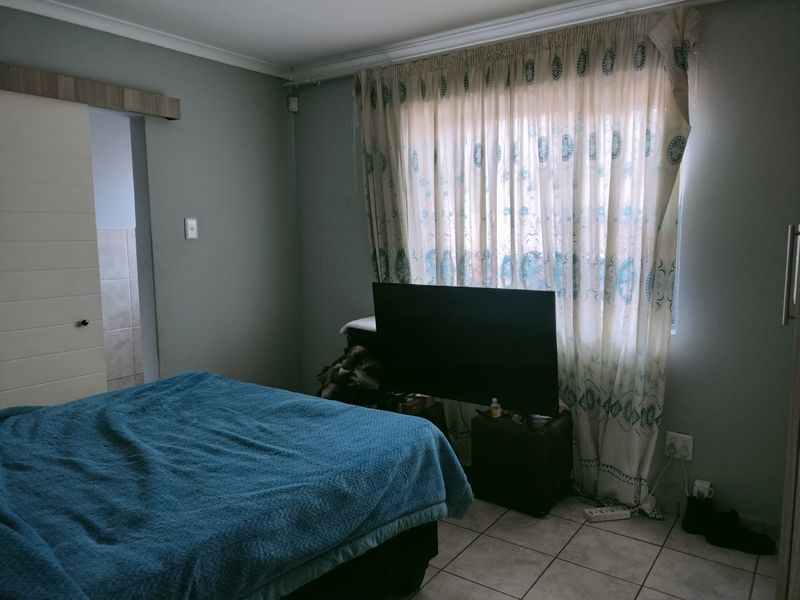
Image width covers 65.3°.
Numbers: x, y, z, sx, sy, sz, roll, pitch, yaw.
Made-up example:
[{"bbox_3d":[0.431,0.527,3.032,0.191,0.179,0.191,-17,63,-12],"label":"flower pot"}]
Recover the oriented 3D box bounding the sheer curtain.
[{"bbox_3d":[0.528,-0.139,3.342,1.870,2.280,0.140,4,8,35],"label":"sheer curtain"}]

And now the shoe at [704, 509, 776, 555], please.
[{"bbox_3d":[1.494,1.004,2.740,0.270,0.135,0.100,2,7,22],"label":"shoe"}]

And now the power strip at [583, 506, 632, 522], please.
[{"bbox_3d":[1.002,1.031,3.005,0.208,0.036,0.063,-2,7,-13],"label":"power strip"}]

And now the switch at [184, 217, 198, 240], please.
[{"bbox_3d":[-1.195,-0.407,3.597,0.012,0.120,0.077,4,8,35],"label":"switch"}]

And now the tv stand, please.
[{"bbox_3d":[0.641,0.812,3.253,0.390,0.425,0.360,4,8,39],"label":"tv stand"}]

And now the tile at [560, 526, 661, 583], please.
[{"bbox_3d":[0.907,1.092,2.682,0.350,0.010,0.350,4,8,35],"label":"tile"}]

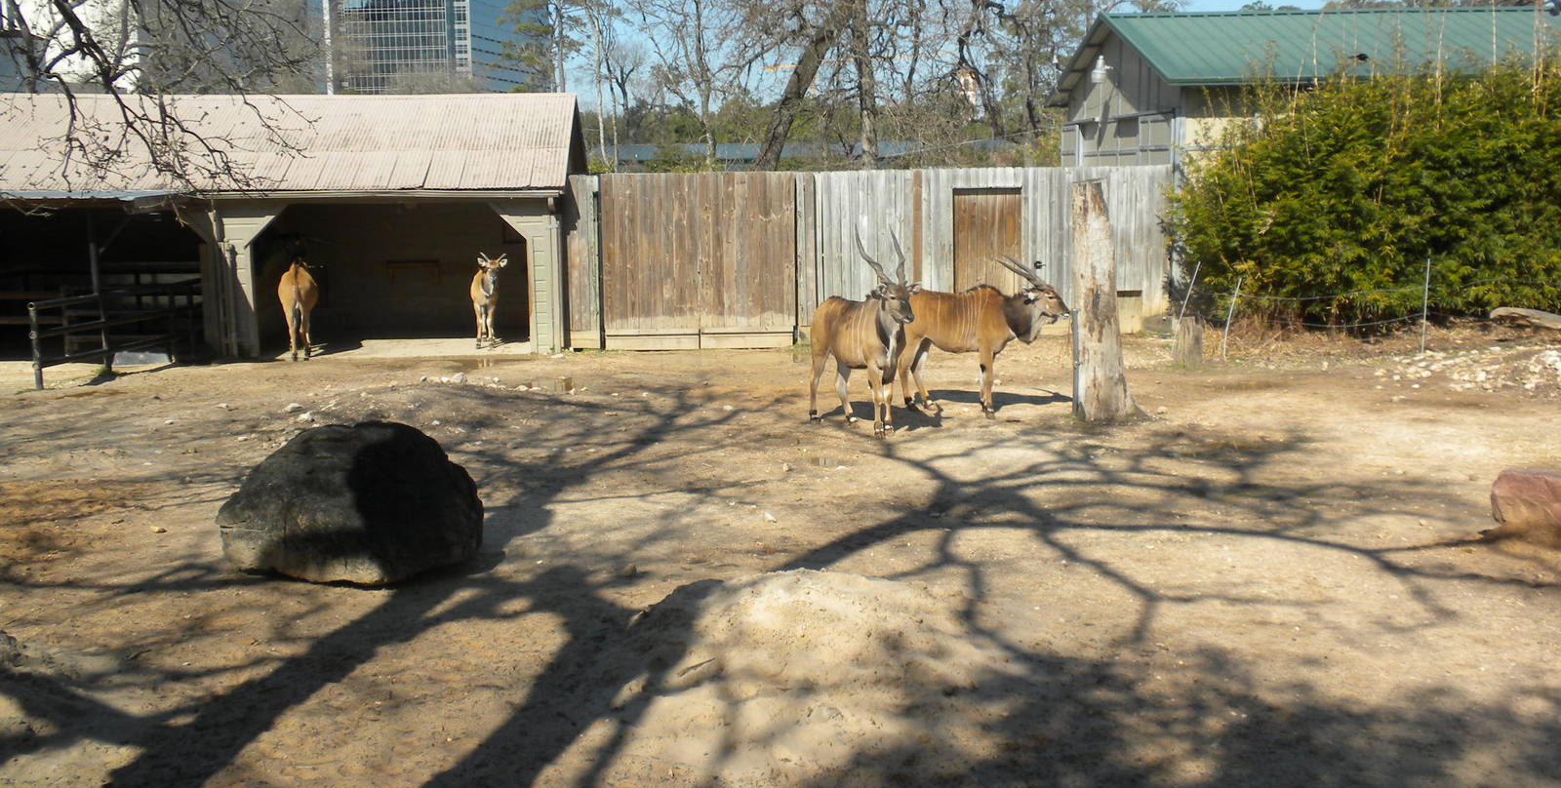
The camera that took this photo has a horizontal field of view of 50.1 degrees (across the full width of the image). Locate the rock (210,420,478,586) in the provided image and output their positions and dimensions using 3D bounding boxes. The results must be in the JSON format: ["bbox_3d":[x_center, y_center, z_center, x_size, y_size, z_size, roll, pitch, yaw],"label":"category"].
[{"bbox_3d":[-3.123,0.724,12.098,1.860,1.050,1.420,-3,8,-15],"label":"rock"}]

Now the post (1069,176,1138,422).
[{"bbox_3d":[3.625,-1.029,18.609,0.700,2.620,0.580,1,8,11],"label":"post"}]

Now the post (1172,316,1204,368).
[{"bbox_3d":[5.802,-0.757,23.636,0.420,0.710,0.380,1,8,14],"label":"post"}]

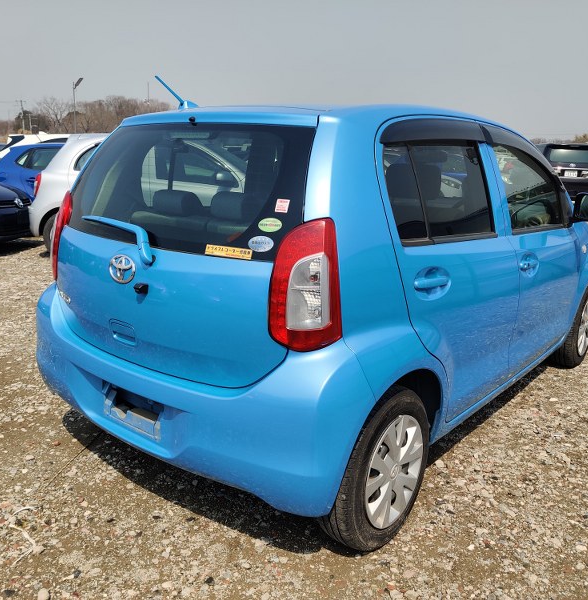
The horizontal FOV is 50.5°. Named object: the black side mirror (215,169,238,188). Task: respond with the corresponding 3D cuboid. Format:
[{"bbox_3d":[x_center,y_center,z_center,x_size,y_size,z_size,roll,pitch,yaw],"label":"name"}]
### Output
[{"bbox_3d":[-0.797,-1.413,7.257,0.160,0.170,0.210,2,13,4],"label":"black side mirror"}]

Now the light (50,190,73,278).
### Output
[{"bbox_3d":[-0.963,-0.254,2.545,0.200,0.375,0.210,11,16,37],"label":"light"}]

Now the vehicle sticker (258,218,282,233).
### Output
[{"bbox_3d":[-0.070,-0.221,1.853,0.077,0.044,0.003,7,-12,23],"label":"vehicle sticker"}]

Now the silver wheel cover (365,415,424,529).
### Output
[{"bbox_3d":[0.348,0.587,2.133,0.050,0.390,0.390,12,17,37],"label":"silver wheel cover"}]

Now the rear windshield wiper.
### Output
[{"bbox_3d":[-0.621,-0.206,2.138,0.090,0.110,0.520,-11,18,-41],"label":"rear windshield wiper"}]

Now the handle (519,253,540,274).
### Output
[{"bbox_3d":[1.053,-0.163,2.784,0.055,0.100,0.210,11,16,37],"label":"handle"}]

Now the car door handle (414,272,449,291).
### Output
[{"bbox_3d":[0.453,-0.056,2.024,0.040,0.042,0.230,12,15,37],"label":"car door handle"}]

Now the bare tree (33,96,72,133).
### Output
[{"bbox_3d":[-32.897,-24.179,85.000,5.000,6.500,5.000,2,14,0],"label":"bare tree"}]

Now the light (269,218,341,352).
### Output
[{"bbox_3d":[0.045,-0.051,1.774,0.215,0.350,0.175,9,15,26],"label":"light"}]

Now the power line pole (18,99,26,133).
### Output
[{"bbox_3d":[-53.227,-33.764,122.783,1.600,10.500,0.500,1,13,0],"label":"power line pole"}]

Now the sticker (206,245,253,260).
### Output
[{"bbox_3d":[-0.199,-0.141,1.881,0.175,0.036,0.004,9,-16,27],"label":"sticker"}]

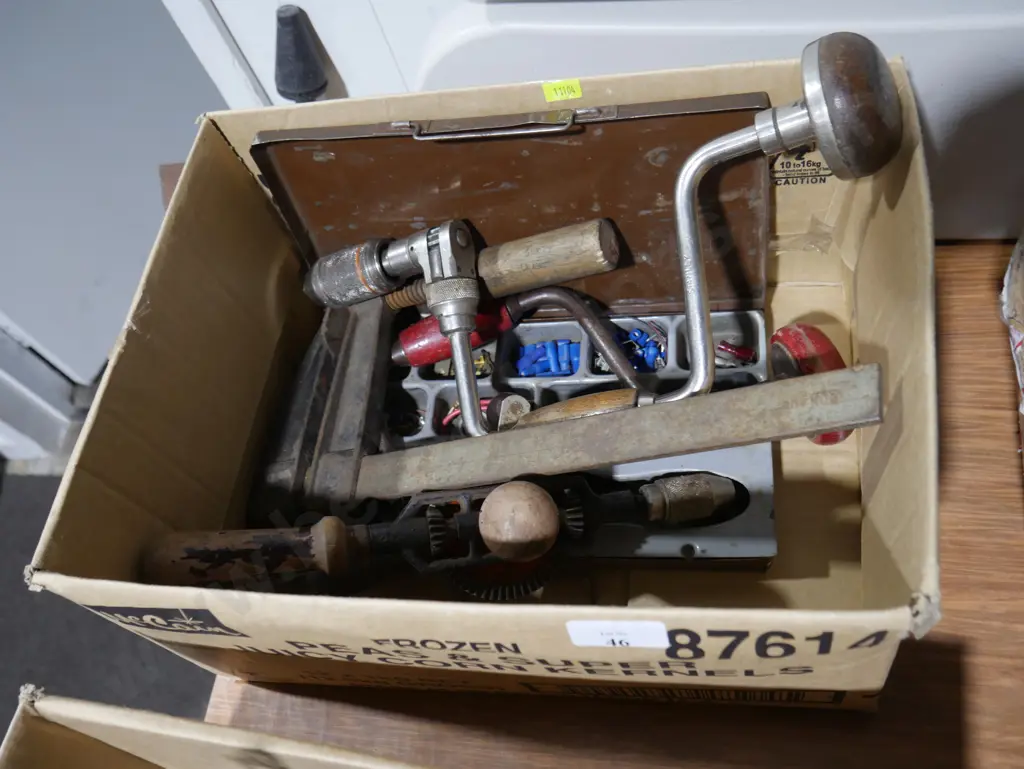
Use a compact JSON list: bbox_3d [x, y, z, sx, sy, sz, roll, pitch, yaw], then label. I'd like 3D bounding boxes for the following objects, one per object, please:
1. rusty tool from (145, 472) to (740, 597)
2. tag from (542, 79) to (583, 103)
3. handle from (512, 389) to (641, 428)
[{"bbox_3d":[-0.035,0.079,0.530,0.340,0.118,0.080,-6,78,-5],"label":"rusty tool"},{"bbox_3d":[0.029,-0.167,0.542,0.022,0.013,0.001,-1,60,15],"label":"tag"},{"bbox_3d":[0.037,0.020,0.546,0.090,0.029,0.029,-15,57,21],"label":"handle"}]

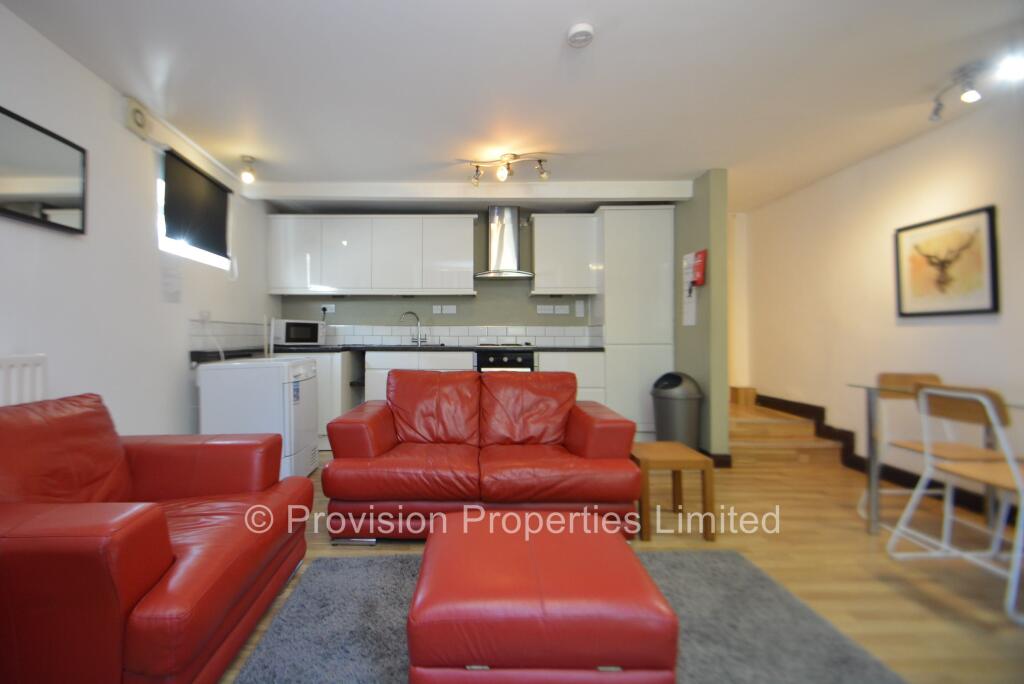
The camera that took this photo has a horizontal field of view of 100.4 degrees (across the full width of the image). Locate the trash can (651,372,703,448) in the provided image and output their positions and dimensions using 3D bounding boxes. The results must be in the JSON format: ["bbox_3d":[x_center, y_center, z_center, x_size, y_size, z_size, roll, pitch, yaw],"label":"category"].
[{"bbox_3d":[1.276,0.602,3.312,0.410,0.730,0.410,0,1,0],"label":"trash can"}]

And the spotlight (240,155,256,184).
[{"bbox_3d":[-2.085,-1.355,3.370,0.110,0.210,0.120,0,0,-30],"label":"spotlight"}]

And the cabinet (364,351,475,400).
[{"bbox_3d":[-0.840,0.515,4.210,1.010,0.850,0.580,0,0,-2],"label":"cabinet"}]

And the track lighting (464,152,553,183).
[{"bbox_3d":[-0.020,-1.355,3.370,0.640,0.210,0.170,0,0,-6],"label":"track lighting"}]

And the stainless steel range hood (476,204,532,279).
[{"bbox_3d":[-0.083,-0.997,4.244,0.600,0.710,0.490,0,1,0],"label":"stainless steel range hood"}]

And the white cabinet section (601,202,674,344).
[{"bbox_3d":[1.160,-0.607,4.210,0.635,1.265,0.600,0,0,-2],"label":"white cabinet section"}]

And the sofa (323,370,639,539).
[{"bbox_3d":[-0.158,0.577,2.455,1.520,0.800,0.890,0,0,-1],"label":"sofa"}]

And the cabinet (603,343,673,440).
[{"bbox_3d":[1.160,0.483,4.210,0.630,0.920,0.600,0,0,-2],"label":"cabinet"}]

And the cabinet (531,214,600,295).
[{"bbox_3d":[0.509,-0.859,4.327,0.642,0.785,0.330,0,1,0],"label":"cabinet"}]

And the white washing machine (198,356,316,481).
[{"bbox_3d":[-1.748,0.559,3.009,0.560,0.850,0.600,0,1,-10],"label":"white washing machine"}]

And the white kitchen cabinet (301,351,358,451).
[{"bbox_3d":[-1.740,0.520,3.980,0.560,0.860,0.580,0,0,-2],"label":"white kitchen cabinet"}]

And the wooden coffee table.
[{"bbox_3d":[0.805,0.777,2.280,0.370,0.400,0.380,0,0,-2],"label":"wooden coffee table"}]

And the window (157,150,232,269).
[{"bbox_3d":[-2.360,-0.945,3.220,0.090,0.670,0.790,0,0,-3],"label":"window"}]

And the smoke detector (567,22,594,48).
[{"bbox_3d":[0.317,-1.437,2.009,0.117,0.045,0.117,0,1,0],"label":"smoke detector"}]

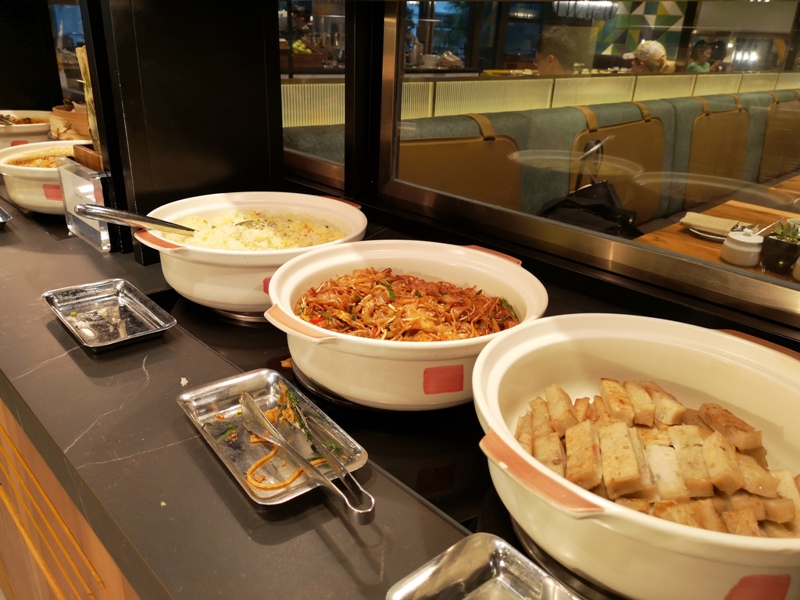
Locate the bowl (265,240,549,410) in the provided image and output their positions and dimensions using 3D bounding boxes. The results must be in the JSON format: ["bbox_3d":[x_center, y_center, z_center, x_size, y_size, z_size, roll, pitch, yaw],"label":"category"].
[{"bbox_3d":[0.010,0.031,0.864,0.403,0.117,0.370,2,23,-1],"label":"bowl"}]

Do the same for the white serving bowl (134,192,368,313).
[{"bbox_3d":[-0.243,-0.086,1.088,0.370,0.117,0.403,2,23,-1],"label":"white serving bowl"}]

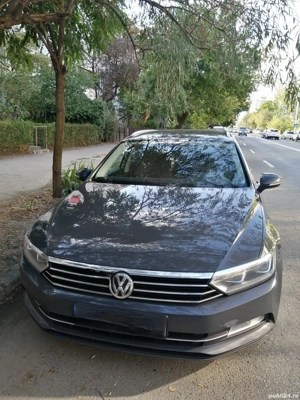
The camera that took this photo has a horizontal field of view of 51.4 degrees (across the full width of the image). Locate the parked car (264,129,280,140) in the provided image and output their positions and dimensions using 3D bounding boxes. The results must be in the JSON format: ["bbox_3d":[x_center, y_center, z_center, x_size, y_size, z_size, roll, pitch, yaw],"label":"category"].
[{"bbox_3d":[19.192,-10.287,49.000,1.820,1.620,4.400,3,13,14],"label":"parked car"}]

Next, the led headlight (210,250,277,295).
[{"bbox_3d":[0.540,0.415,1.792,0.370,0.190,0.390,3,13,14],"label":"led headlight"}]

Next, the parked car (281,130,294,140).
[{"bbox_3d":[23.103,-10.853,52.500,1.770,1.460,4.350,3,13,14],"label":"parked car"}]

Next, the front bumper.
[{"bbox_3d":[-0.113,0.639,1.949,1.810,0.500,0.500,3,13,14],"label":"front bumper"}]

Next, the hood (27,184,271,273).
[{"bbox_3d":[-0.004,0.121,2.292,1.560,0.280,1.220,3,13,14],"label":"hood"}]

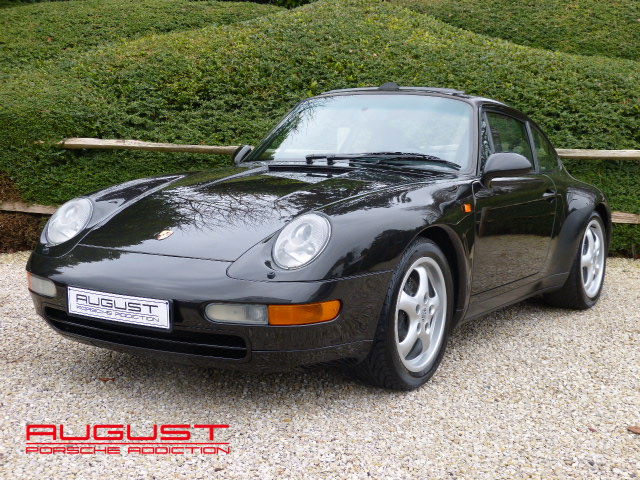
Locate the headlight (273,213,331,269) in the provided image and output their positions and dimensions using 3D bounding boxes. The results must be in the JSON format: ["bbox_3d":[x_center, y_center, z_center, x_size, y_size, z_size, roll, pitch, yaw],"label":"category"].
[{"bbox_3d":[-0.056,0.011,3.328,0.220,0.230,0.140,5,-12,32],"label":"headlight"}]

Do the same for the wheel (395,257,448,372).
[{"bbox_3d":[0.350,0.299,3.791,0.160,0.470,0.470,5,7,32],"label":"wheel"}]

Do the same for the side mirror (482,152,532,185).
[{"bbox_3d":[0.893,-0.346,4.399,0.200,0.135,0.120,5,7,32],"label":"side mirror"}]

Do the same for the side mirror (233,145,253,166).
[{"bbox_3d":[-0.414,-0.471,5.257,0.185,0.130,0.120,5,7,32],"label":"side mirror"}]

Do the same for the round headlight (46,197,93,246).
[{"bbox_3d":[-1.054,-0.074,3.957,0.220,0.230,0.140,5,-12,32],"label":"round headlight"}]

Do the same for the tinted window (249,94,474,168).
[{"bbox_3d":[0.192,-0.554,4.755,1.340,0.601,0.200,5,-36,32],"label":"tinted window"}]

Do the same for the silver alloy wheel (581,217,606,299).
[{"bbox_3d":[1.592,0.110,5.672,0.170,0.470,0.470,5,7,32],"label":"silver alloy wheel"}]

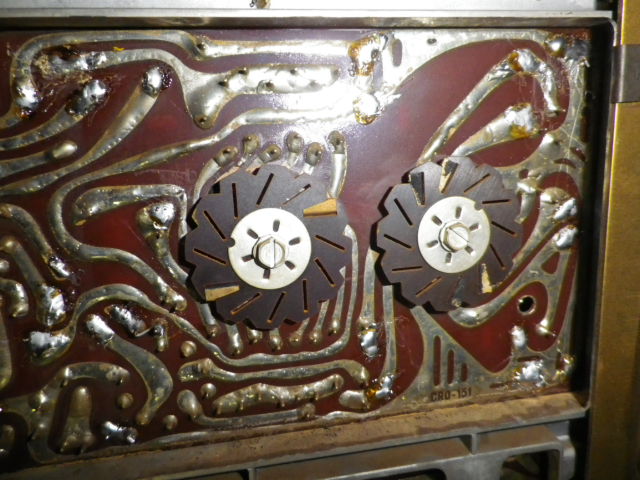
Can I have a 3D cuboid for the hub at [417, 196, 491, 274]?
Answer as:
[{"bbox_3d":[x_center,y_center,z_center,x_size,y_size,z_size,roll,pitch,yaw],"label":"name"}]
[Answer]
[{"bbox_3d":[0.034,-0.001,0.115,0.019,0.019,0.004,-4,10,-9],"label":"hub"}]

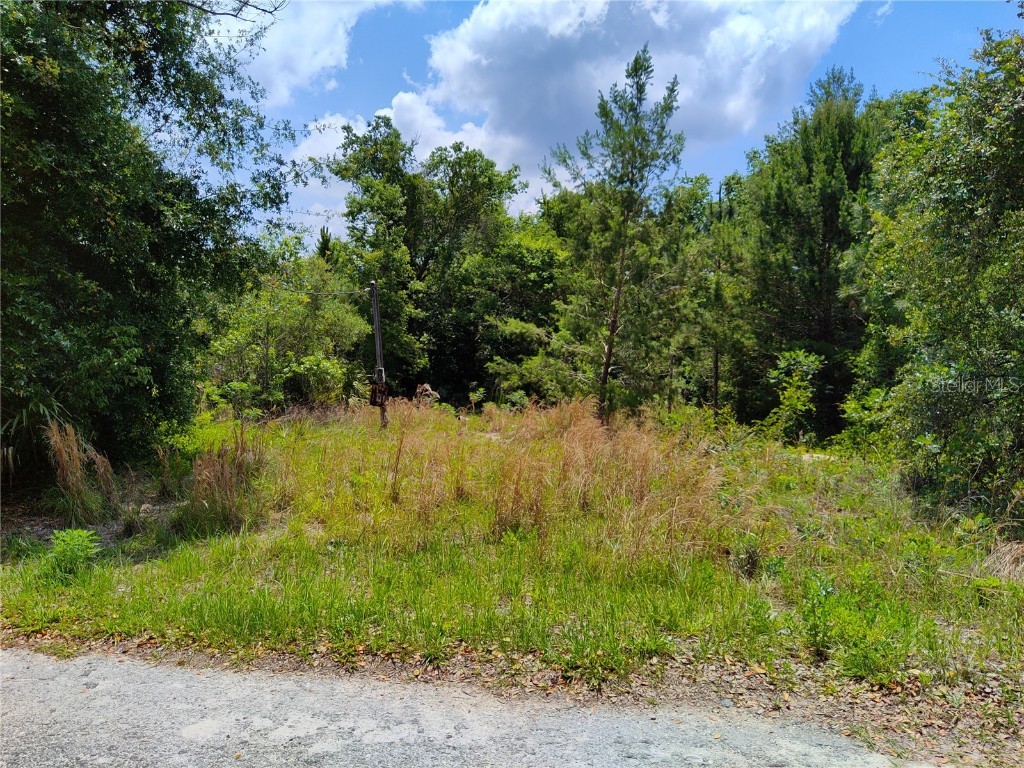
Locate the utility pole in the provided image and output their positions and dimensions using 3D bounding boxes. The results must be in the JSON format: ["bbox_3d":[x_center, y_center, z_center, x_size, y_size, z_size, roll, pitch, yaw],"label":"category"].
[{"bbox_3d":[-3.310,-0.707,19.800,0.400,3.700,0.300,-3,1,0],"label":"utility pole"}]

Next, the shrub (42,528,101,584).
[{"bbox_3d":[-3.475,1.361,6.300,0.430,0.420,0.430,0,1,0],"label":"shrub"}]

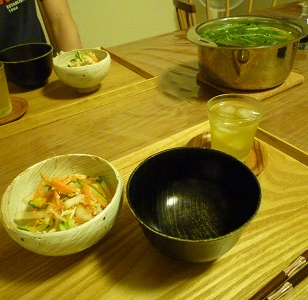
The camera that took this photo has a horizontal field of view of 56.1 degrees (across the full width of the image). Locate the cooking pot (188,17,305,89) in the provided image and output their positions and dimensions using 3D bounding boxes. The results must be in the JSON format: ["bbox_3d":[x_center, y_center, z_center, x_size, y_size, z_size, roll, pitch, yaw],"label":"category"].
[{"bbox_3d":[0.184,-0.198,0.592,0.245,0.092,0.213,-24,41,-23],"label":"cooking pot"}]

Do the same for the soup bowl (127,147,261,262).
[{"bbox_3d":[0.039,0.061,0.293,0.122,0.068,0.122,-3,37,2],"label":"soup bowl"}]

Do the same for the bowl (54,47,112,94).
[{"bbox_3d":[-0.144,-0.162,0.608,0.112,0.065,0.112,-3,37,2],"label":"bowl"}]

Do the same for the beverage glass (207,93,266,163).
[{"bbox_3d":[0.104,-0.025,0.380,0.066,0.073,0.066,-3,37,2],"label":"beverage glass"}]

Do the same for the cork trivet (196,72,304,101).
[{"bbox_3d":[0.193,-0.152,0.616,0.172,0.012,0.172,-24,41,-23],"label":"cork trivet"}]

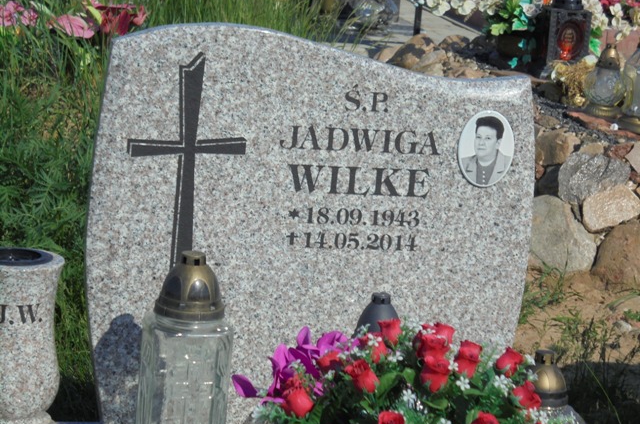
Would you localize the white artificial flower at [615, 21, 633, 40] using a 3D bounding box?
[{"bbox_3d":[0.891,-0.533,5.100,0.055,0.057,0.040,9,13,19],"label":"white artificial flower"}]

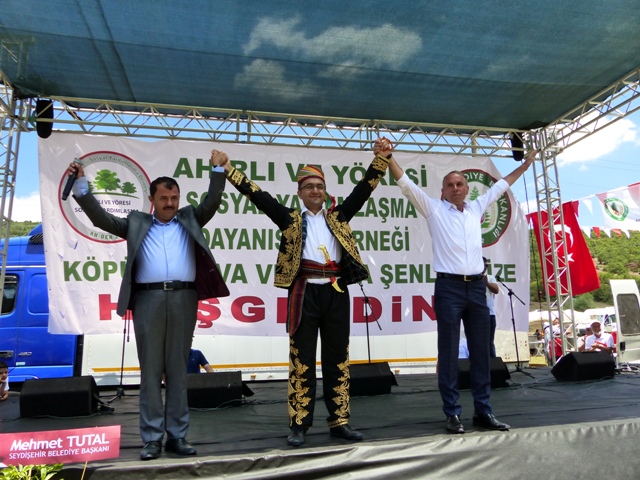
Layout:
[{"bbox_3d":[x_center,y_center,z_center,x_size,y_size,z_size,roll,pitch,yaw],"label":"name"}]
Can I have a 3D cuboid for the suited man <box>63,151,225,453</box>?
[{"bbox_3d":[-1.088,0.320,2.890,0.994,1.890,0.480,1,-10,-16],"label":"suited man"}]

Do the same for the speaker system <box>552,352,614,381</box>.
[{"bbox_3d":[3.024,1.424,5.310,0.560,0.310,0.420,1,-10,-16],"label":"speaker system"}]

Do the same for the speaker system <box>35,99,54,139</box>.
[{"bbox_3d":[-3.687,-1.637,6.204,0.190,0.500,0.200,1,-10,-13],"label":"speaker system"}]

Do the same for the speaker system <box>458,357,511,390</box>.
[{"bbox_3d":[1.655,1.404,4.974,0.550,0.310,0.420,0,-10,-10],"label":"speaker system"}]

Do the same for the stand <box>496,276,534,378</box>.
[{"bbox_3d":[2.368,1.062,5.644,0.460,1.150,0.420,-9,-12,36],"label":"stand"}]

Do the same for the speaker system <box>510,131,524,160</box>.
[{"bbox_3d":[3.435,-1.617,8.018,0.210,0.440,0.230,-3,-11,6],"label":"speaker system"}]

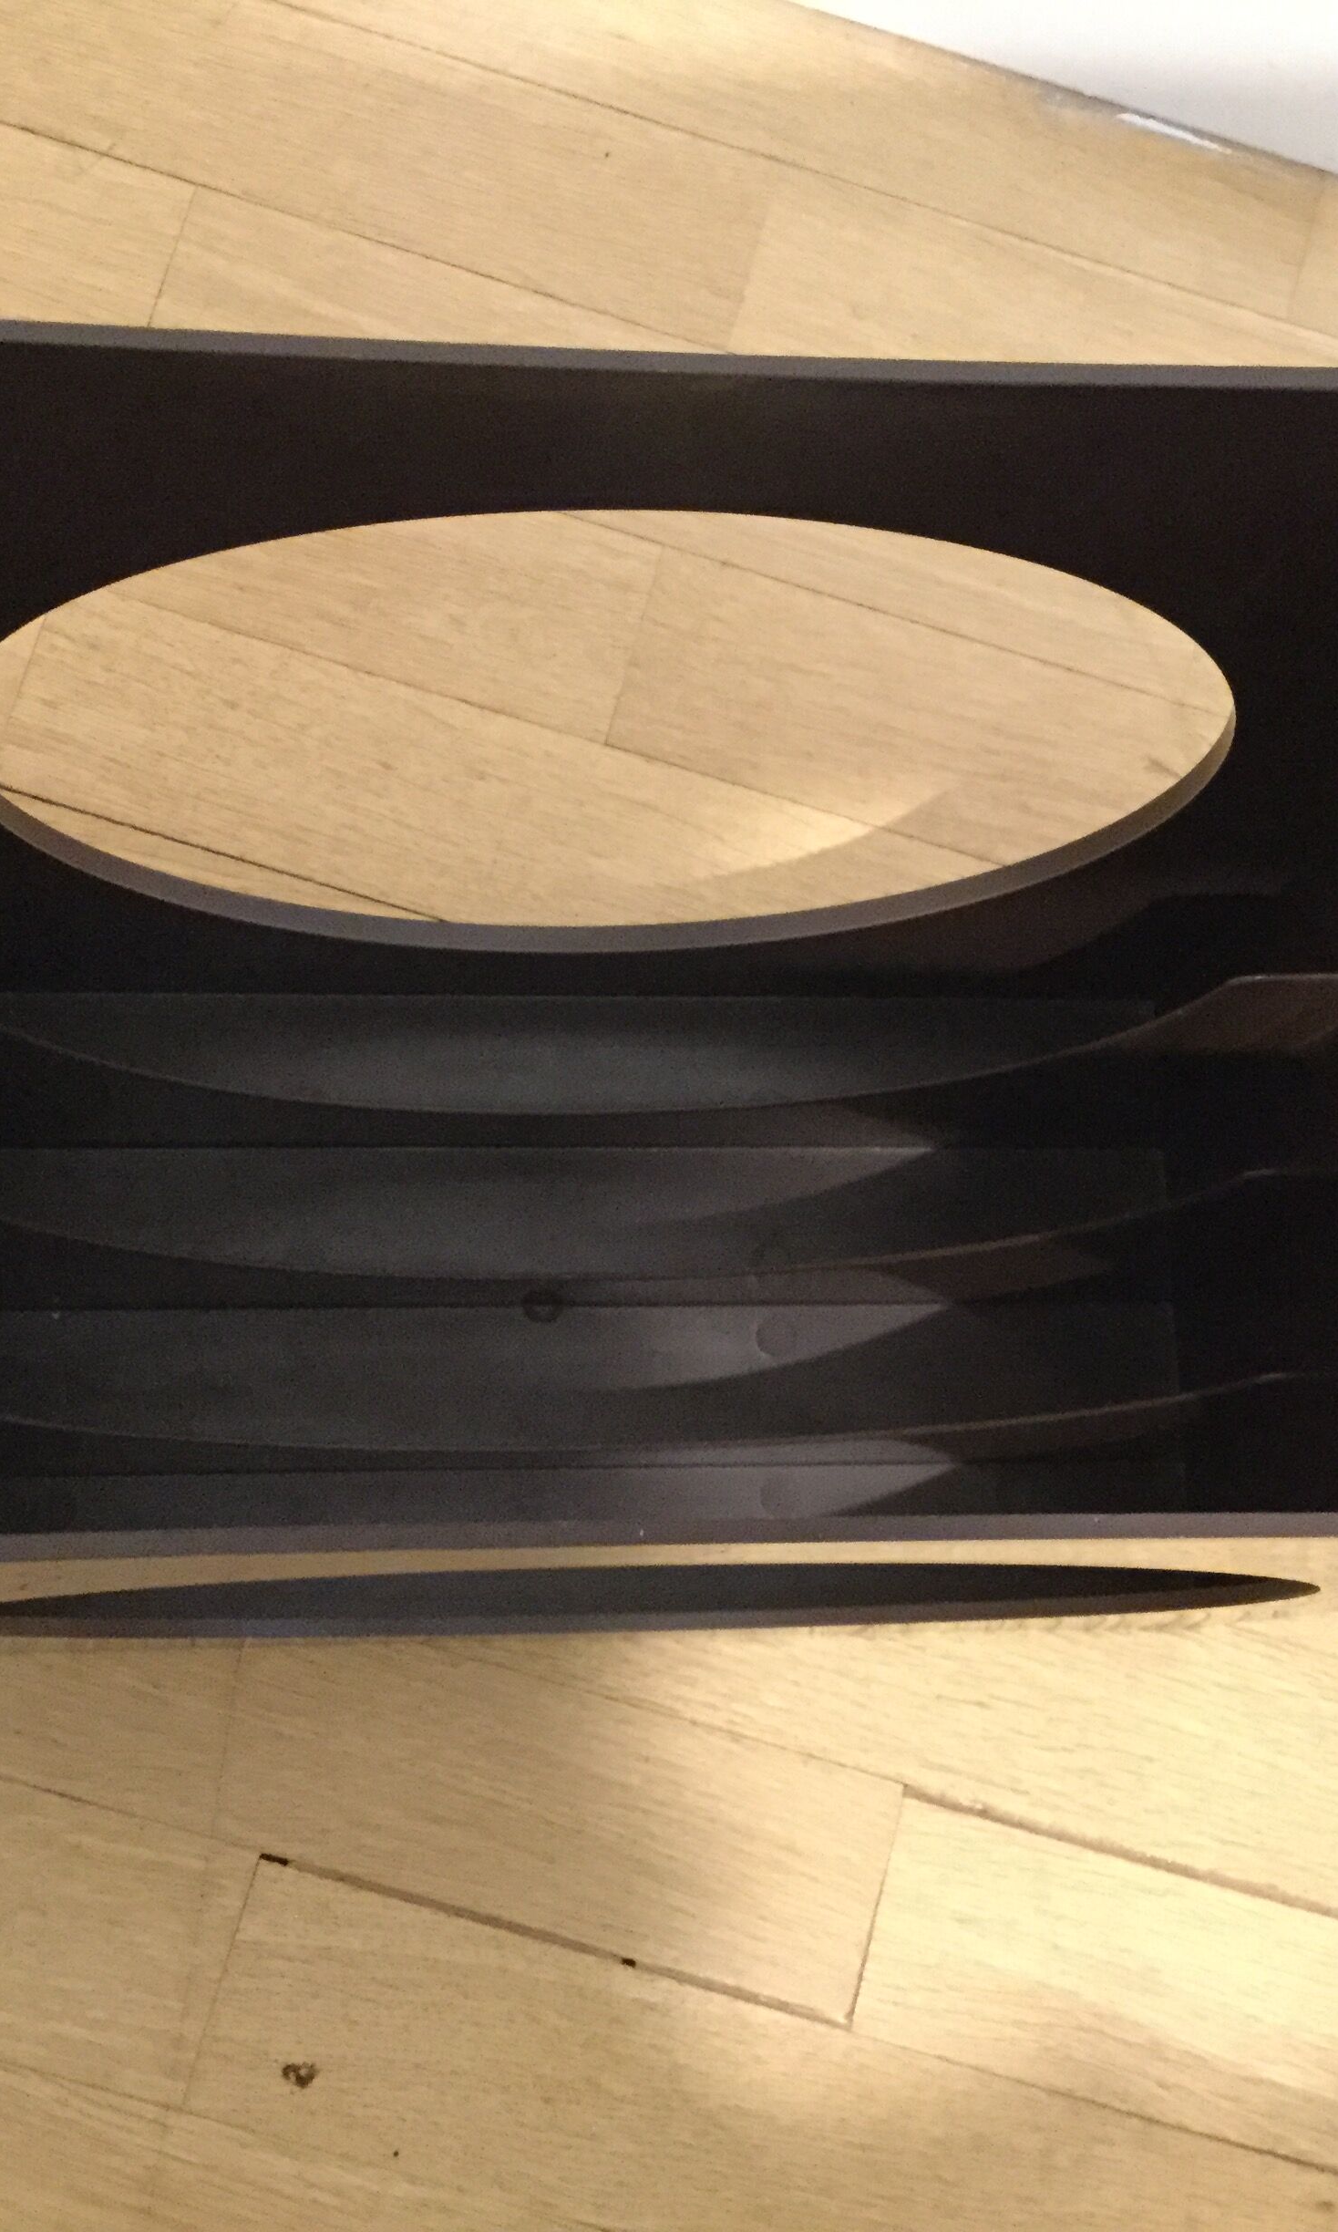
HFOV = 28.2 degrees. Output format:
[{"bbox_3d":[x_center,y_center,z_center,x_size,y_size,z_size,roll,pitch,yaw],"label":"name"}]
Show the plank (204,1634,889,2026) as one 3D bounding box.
[{"bbox_3d":[-0.030,0.182,0.698,0.175,0.014,0.062,17,78,-2],"label":"plank"}]

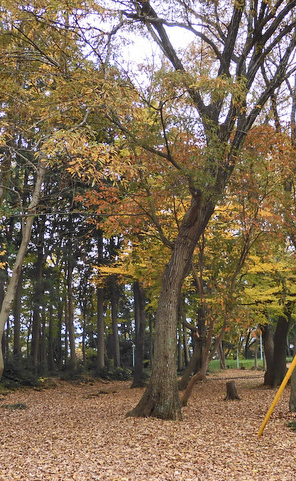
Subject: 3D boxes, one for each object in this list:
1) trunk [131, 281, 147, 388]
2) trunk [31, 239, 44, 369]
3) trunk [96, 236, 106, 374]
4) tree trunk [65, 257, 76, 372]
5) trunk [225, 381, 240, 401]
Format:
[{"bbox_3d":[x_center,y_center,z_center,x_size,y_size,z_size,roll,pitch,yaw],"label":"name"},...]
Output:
[{"bbox_3d":[-0.331,3.231,15.485,0.520,3.684,0.480,0,-12,0],"label":"trunk"},{"bbox_3d":[-4.887,2.899,19.831,0.420,5.927,0.400,0,-12,0],"label":"trunk"},{"bbox_3d":[-2.290,2.941,21.866,0.400,6.844,0.380,0,-12,0],"label":"trunk"},{"bbox_3d":[-3.880,3.678,22.221,0.420,5.629,0.380,0,-12,0],"label":"tree trunk"},{"bbox_3d":[2.327,4.153,12.300,0.430,0.502,0.420,0,-12,0],"label":"trunk"}]

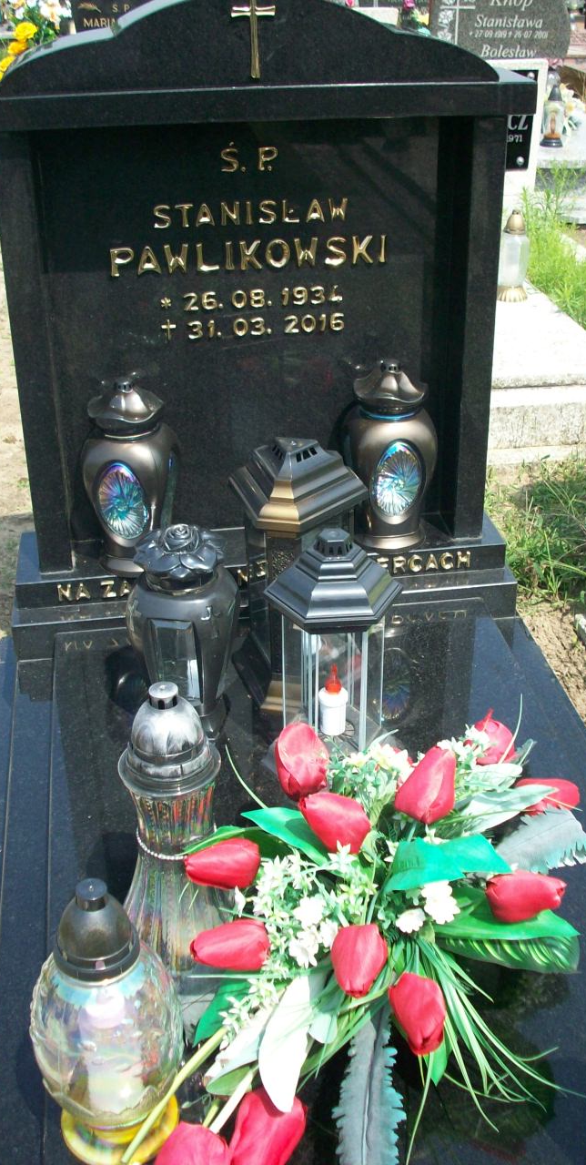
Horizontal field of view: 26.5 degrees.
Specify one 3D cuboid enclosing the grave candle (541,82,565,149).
[{"bbox_3d":[1.315,-2.360,6.300,0.115,0.305,0.115,-5,29,-8],"label":"grave candle"}]

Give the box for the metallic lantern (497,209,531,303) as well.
[{"bbox_3d":[0.718,-1.060,4.017,0.100,0.277,0.100,4,27,9],"label":"metallic lantern"}]

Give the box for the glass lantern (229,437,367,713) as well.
[{"bbox_3d":[0.000,-0.031,2.140,0.242,0.440,0.210,6,31,11],"label":"glass lantern"}]

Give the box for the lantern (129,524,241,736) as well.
[{"bbox_3d":[-0.148,0.069,1.703,0.153,0.326,0.153,3,31,4],"label":"lantern"}]

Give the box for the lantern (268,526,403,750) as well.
[{"bbox_3d":[0.054,0.078,1.686,0.183,0.331,0.163,-2,31,-4],"label":"lantern"}]

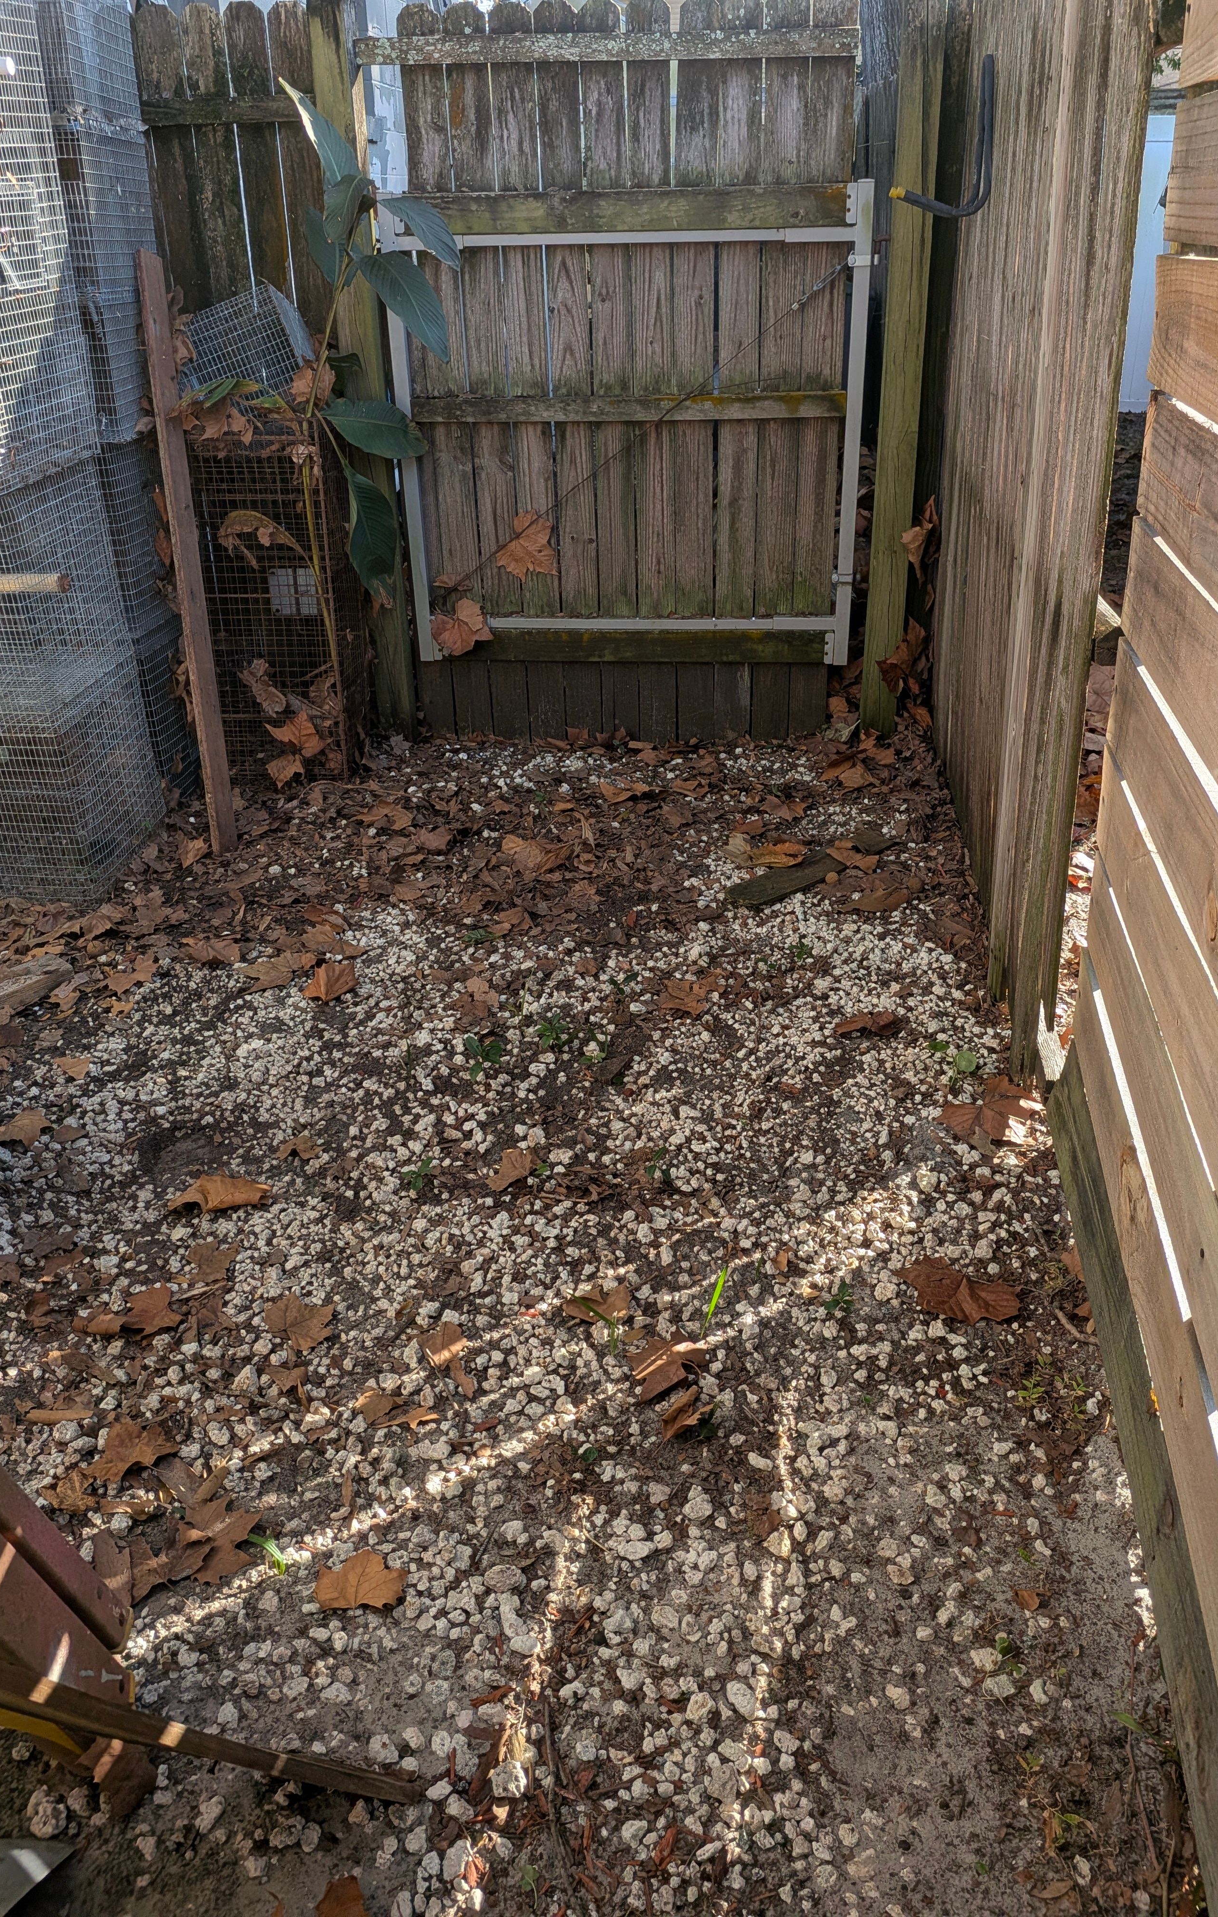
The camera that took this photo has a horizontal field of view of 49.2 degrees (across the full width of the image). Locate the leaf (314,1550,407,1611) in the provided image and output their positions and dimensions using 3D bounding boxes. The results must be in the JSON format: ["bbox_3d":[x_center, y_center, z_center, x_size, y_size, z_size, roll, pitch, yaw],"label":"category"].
[{"bbox_3d":[-0.259,0.651,1.391,0.099,0.030,0.074,-2,28,0],"label":"leaf"}]

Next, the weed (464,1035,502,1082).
[{"bbox_3d":[-0.217,0.171,2.288,0.065,0.055,0.072,-2,27,0],"label":"weed"}]

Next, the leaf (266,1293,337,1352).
[{"bbox_3d":[-0.401,0.473,1.739,0.097,0.025,0.089,16,33,29],"label":"leaf"}]

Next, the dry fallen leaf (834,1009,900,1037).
[{"bbox_3d":[0.463,0.114,2.386,0.119,0.030,0.052,-2,27,0],"label":"dry fallen leaf"}]

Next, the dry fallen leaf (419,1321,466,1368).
[{"bbox_3d":[-0.210,0.491,1.687,0.051,0.030,0.064,-21,34,-32],"label":"dry fallen leaf"}]

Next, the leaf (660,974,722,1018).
[{"bbox_3d":[0.157,0.063,2.498,0.124,0.030,0.143,-2,27,0],"label":"leaf"}]

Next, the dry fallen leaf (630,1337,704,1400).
[{"bbox_3d":[0.073,0.494,1.648,0.105,0.040,0.086,-10,29,-15],"label":"dry fallen leaf"}]

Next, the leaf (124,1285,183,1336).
[{"bbox_3d":[-0.607,0.465,1.771,0.082,0.035,0.072,-2,27,0],"label":"leaf"}]

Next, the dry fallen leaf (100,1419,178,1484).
[{"bbox_3d":[-0.552,0.576,1.558,0.090,0.035,0.076,-2,27,0],"label":"dry fallen leaf"}]

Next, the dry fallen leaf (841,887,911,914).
[{"bbox_3d":[0.564,-0.116,2.764,0.160,0.030,0.065,-15,31,-23],"label":"dry fallen leaf"}]

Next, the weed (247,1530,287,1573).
[{"bbox_3d":[-0.368,0.634,1.427,0.046,0.045,0.035,-2,27,0],"label":"weed"}]

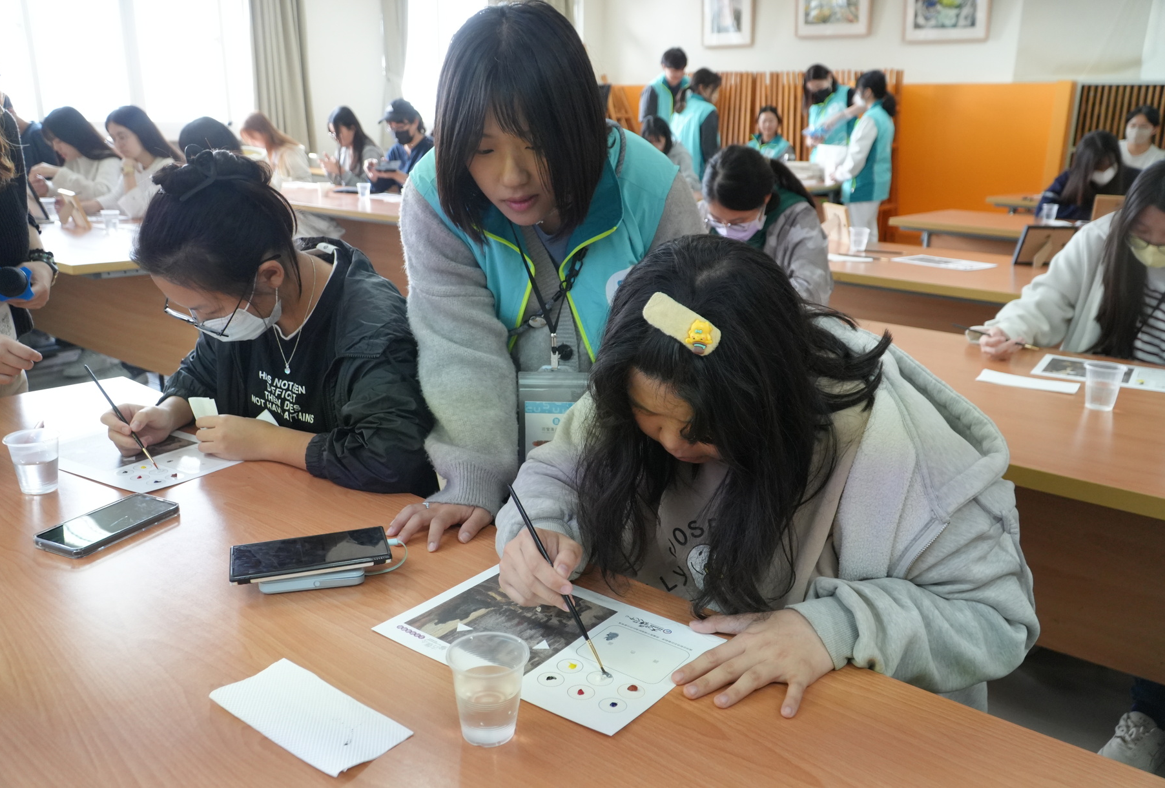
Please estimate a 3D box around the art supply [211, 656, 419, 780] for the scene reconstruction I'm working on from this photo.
[{"bbox_3d":[-0.246,0.287,0.797,0.178,0.004,0.078,13,22,34],"label":"art supply"}]

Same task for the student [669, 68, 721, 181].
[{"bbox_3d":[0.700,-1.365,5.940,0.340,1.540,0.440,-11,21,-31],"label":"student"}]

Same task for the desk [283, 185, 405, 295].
[{"bbox_3d":[-1.173,-0.710,5.034,1.800,0.740,0.780,14,22,35],"label":"desk"}]

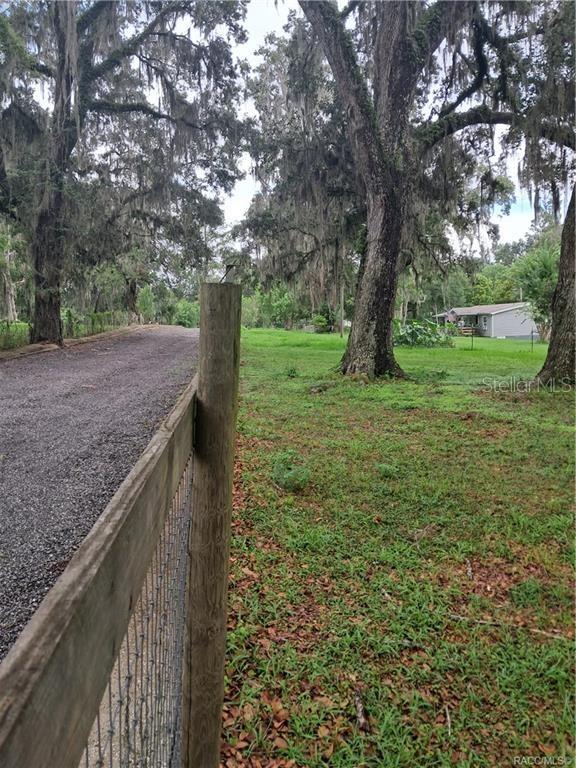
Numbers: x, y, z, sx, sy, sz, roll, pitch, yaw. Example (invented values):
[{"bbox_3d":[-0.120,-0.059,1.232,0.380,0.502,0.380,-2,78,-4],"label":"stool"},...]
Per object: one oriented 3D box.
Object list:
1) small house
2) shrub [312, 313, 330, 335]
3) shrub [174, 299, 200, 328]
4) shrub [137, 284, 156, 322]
[{"bbox_3d":[24.300,-7.250,69.000,7.700,3.900,12.500,0,6,-6],"label":"small house"},{"bbox_3d":[3.020,-5.360,54.000,1.650,1.800,1.600,1,6,0],"label":"shrub"},{"bbox_3d":[-9.150,-6.590,56.000,2.700,2.800,2.500,1,6,0],"label":"shrub"},{"bbox_3d":[-12.760,-7.260,54.000,1.850,3.450,1.800,1,6,0],"label":"shrub"}]

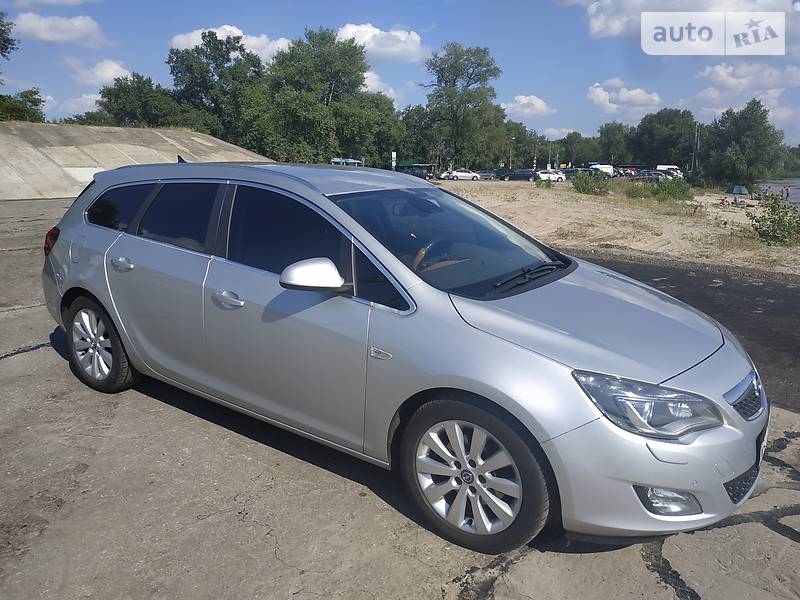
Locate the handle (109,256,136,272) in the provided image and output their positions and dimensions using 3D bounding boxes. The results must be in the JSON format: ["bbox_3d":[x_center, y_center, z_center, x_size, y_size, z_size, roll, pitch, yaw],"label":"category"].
[{"bbox_3d":[-1.563,-0.197,3.126,0.215,0.075,0.060,10,15,32],"label":"handle"}]

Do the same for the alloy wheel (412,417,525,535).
[{"bbox_3d":[0.297,0.679,2.218,0.465,0.465,0.190,10,16,32],"label":"alloy wheel"}]

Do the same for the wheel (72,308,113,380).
[{"bbox_3d":[-1.936,0.282,3.621,0.465,0.465,0.170,10,15,32],"label":"wheel"}]

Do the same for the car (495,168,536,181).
[{"bbox_3d":[13.722,-14.678,64.820,4.500,1.580,1.800,0,13,-3],"label":"car"}]

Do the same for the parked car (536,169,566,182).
[{"bbox_3d":[18.597,-15.177,68.000,4.100,1.520,1.780,5,14,16],"label":"parked car"}]

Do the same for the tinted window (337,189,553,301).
[{"bbox_3d":[0.313,-0.370,2.912,0.980,0.150,1.400,35,27,24],"label":"tinted window"}]

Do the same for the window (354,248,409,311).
[{"bbox_3d":[-0.070,-0.097,2.275,0.305,0.235,0.035,10,-1,32],"label":"window"}]

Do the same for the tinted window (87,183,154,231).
[{"bbox_3d":[-1.713,-0.569,3.353,0.580,0.310,0.070,11,-1,36],"label":"tinted window"}]

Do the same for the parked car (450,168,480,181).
[{"bbox_3d":[8.159,-15.560,68.831,4.200,1.480,1.750,0,13,-3],"label":"parked car"}]

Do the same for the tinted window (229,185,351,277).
[{"bbox_3d":[-0.510,-0.301,2.548,0.920,0.440,0.080,10,-2,32],"label":"tinted window"}]

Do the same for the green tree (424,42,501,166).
[{"bbox_3d":[9.387,-28.161,82.000,11.700,19.700,11.000,2,14,6],"label":"green tree"}]

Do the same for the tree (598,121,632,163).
[{"bbox_3d":[43.512,-30.791,112.000,7.300,10.900,7.200,6,15,20],"label":"tree"}]

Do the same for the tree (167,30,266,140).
[{"bbox_3d":[-21.833,-23.856,66.000,12.100,15.700,11.500,-4,14,-17],"label":"tree"}]

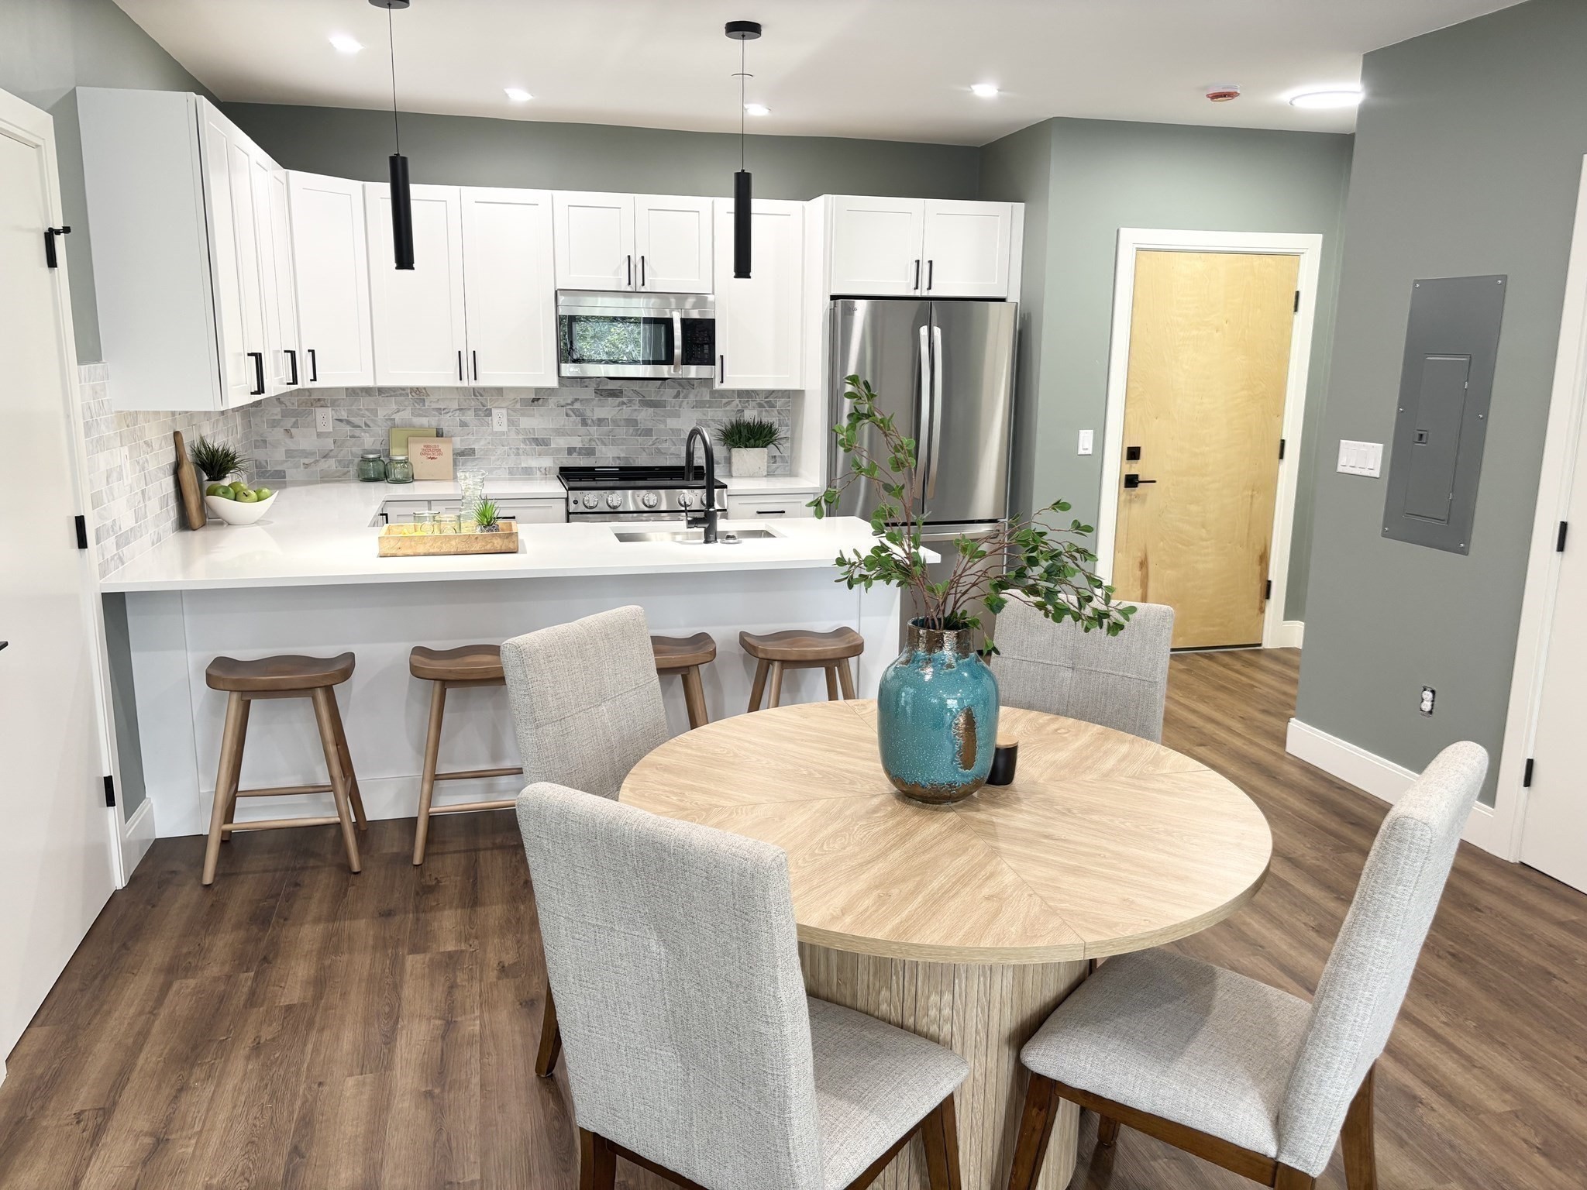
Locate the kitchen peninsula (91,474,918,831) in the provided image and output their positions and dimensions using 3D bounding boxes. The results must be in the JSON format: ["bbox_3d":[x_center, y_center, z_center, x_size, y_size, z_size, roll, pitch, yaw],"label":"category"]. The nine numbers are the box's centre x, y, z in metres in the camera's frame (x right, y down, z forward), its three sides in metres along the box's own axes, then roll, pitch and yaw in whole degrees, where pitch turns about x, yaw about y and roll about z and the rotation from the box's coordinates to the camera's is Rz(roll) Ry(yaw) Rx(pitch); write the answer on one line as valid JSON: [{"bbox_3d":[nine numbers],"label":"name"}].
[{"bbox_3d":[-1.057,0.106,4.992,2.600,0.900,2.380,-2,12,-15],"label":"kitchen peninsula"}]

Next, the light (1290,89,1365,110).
[{"bbox_3d":[2.280,-2.098,5.055,0.335,0.030,0.335,-2,12,-15],"label":"light"}]

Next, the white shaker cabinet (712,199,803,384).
[{"bbox_3d":[-0.216,-1.528,6.110,0.460,0.916,0.325,-2,12,-15],"label":"white shaker cabinet"}]

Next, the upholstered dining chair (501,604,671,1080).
[{"bbox_3d":[-0.256,0.587,2.596,0.600,1.000,0.485,9,14,32],"label":"upholstered dining chair"}]

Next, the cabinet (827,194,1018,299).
[{"bbox_3d":[0.544,-1.741,6.069,0.915,0.451,0.630,-2,12,-15],"label":"cabinet"}]

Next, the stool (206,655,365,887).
[{"bbox_3d":[-1.592,0.512,3.723,0.455,0.640,0.365,-2,12,-15],"label":"stool"}]

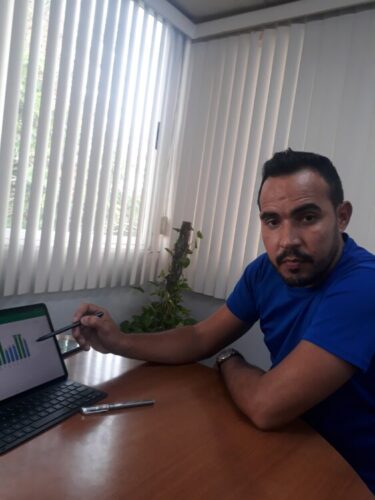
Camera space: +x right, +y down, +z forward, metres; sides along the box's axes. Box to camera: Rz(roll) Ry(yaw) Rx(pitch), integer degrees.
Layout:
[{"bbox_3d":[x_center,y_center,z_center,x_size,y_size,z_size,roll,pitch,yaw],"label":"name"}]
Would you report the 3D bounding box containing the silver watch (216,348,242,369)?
[{"bbox_3d":[0.106,0.267,0.930,0.062,0.055,0.043,-34,6,-5],"label":"silver watch"}]

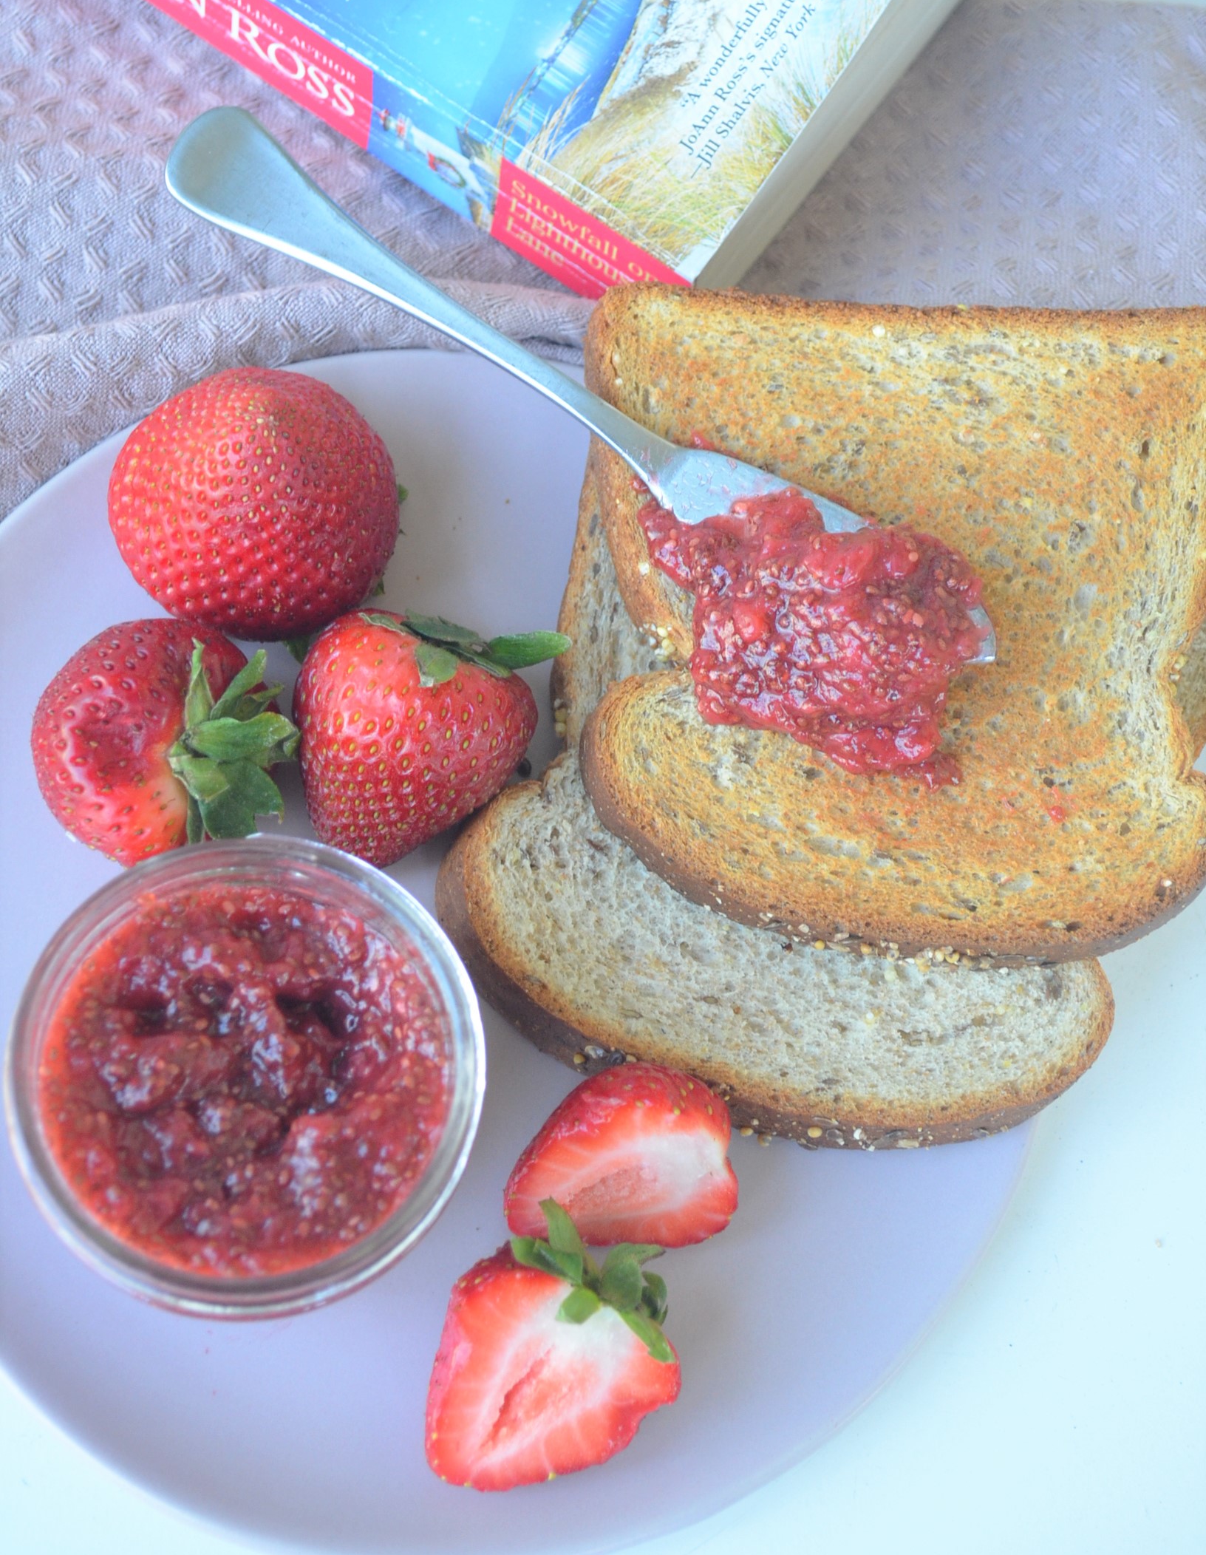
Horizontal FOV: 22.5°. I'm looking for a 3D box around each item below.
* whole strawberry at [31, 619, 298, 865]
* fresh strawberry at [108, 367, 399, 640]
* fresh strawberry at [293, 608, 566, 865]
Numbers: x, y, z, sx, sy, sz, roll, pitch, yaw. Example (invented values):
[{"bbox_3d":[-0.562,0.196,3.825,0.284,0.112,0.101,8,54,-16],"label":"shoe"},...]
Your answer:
[{"bbox_3d":[-0.070,-0.006,0.483,0.042,0.042,0.042,43,65,-44],"label":"whole strawberry"},{"bbox_3d":[-0.057,-0.044,0.495,0.047,0.045,0.047,2,51,-2],"label":"fresh strawberry"},{"bbox_3d":[-0.028,-0.007,0.492,0.042,0.042,0.041,21,104,-4],"label":"fresh strawberry"}]

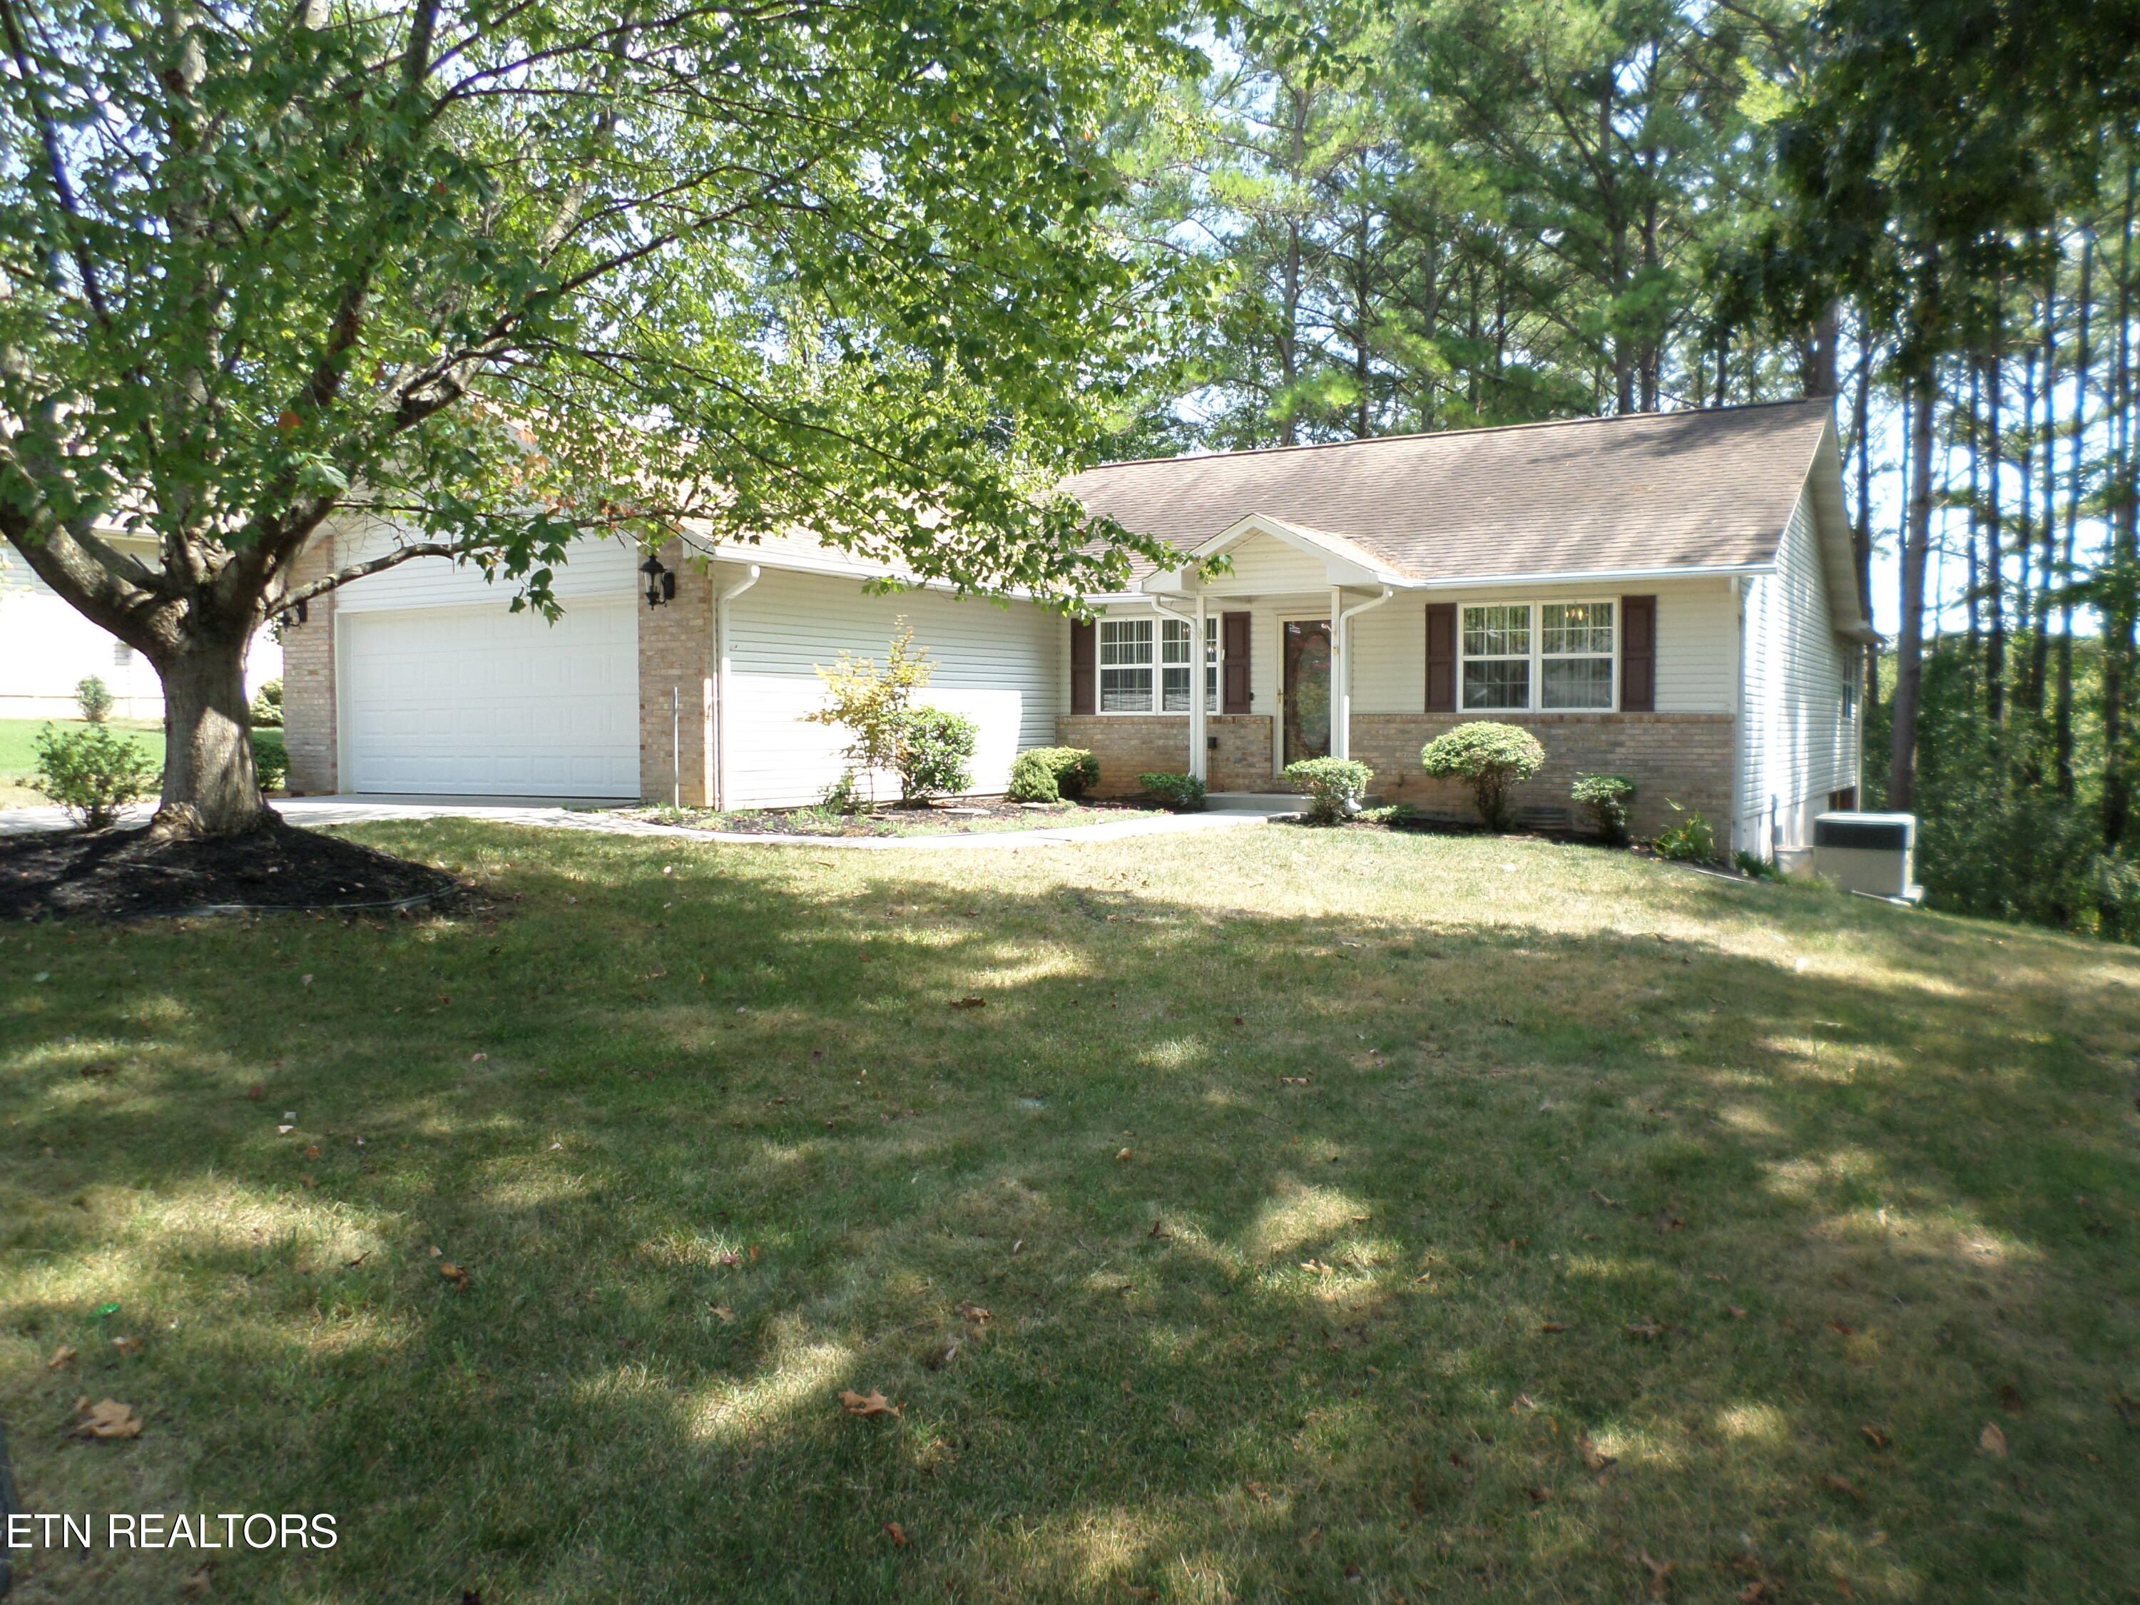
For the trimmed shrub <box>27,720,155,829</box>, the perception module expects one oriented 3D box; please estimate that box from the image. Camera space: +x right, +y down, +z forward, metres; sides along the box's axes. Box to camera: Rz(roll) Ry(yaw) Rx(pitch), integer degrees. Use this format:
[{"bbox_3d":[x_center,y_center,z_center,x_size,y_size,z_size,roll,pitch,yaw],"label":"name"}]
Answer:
[{"bbox_3d":[-7.379,-0.209,11.700,0.920,0.760,0.880,-1,3,-32],"label":"trimmed shrub"}]

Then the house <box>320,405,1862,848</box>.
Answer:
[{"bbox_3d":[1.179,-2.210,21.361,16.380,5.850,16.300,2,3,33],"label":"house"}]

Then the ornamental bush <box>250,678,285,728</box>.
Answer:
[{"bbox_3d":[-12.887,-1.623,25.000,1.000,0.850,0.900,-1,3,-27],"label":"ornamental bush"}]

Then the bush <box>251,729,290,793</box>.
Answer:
[{"bbox_3d":[-10.069,-0.505,19.138,0.900,0.720,0.900,2,3,33],"label":"bush"}]

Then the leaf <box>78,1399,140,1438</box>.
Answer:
[{"bbox_3d":[-1.947,1.249,3.132,0.125,0.035,0.110,-1,3,-32],"label":"leaf"}]

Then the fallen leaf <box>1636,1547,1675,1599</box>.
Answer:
[{"bbox_3d":[1.041,1.368,2.746,0.070,0.030,0.100,1,3,21],"label":"fallen leaf"}]

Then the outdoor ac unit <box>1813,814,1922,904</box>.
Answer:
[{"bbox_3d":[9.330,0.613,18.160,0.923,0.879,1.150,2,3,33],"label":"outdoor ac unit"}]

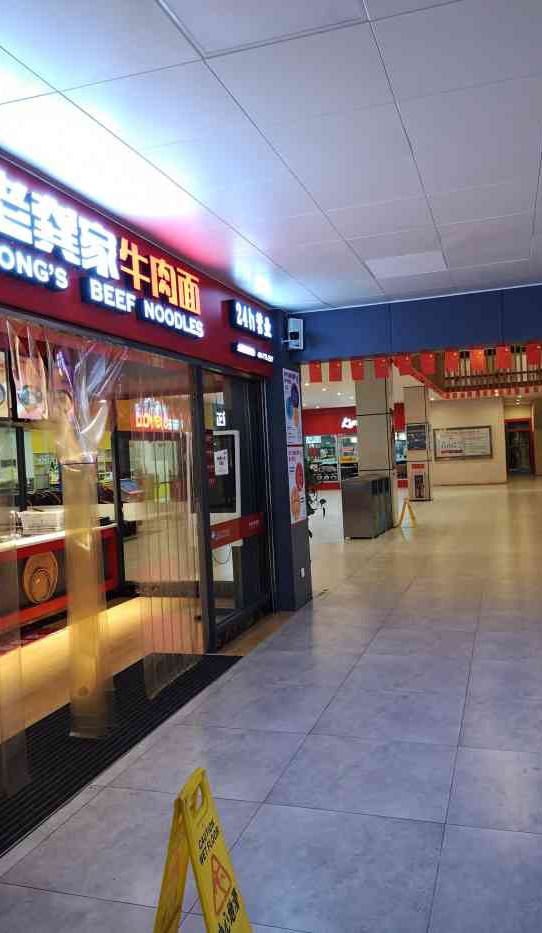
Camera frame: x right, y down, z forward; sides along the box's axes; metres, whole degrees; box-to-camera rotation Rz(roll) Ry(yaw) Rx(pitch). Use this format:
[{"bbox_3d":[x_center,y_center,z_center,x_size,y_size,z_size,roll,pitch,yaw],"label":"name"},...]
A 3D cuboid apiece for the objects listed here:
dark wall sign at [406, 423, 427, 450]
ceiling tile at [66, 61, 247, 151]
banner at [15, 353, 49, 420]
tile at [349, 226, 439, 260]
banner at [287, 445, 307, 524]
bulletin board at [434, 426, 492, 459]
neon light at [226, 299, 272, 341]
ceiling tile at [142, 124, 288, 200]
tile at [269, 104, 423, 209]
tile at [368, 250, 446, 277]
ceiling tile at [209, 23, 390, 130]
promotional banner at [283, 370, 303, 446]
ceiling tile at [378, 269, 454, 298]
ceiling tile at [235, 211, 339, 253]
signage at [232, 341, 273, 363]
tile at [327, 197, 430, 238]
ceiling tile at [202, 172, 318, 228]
[{"bbox_3d":[4.167,-0.819,20.774,0.515,0.699,0.030,-2,1,18],"label":"dark wall sign"},{"bbox_3d":[-0.435,-1.465,2.981,0.590,0.020,0.590,-2,1,18],"label":"ceiling tile"},{"bbox_3d":[-2.258,-0.746,6.912,0.020,0.591,0.425,-2,1,18],"label":"banner"},{"bbox_3d":[0.870,-1.556,5.081,0.590,0.020,0.590,-2,1,18],"label":"tile"},{"bbox_3d":[0.275,0.184,7.425,0.015,0.750,0.560,-2,1,18],"label":"banner"},{"bbox_3d":[7.280,-0.856,27.611,2.097,1.201,0.050,-2,1,18],"label":"bulletin board"},{"bbox_3d":[-0.168,-1.280,6.518,0.060,0.255,0.980,-2,1,18],"label":"neon light"},{"bbox_3d":[-0.242,-1.483,3.545,0.600,0.030,0.600,-2,1,18],"label":"ceiling tile"},{"bbox_3d":[0.411,-1.514,3.654,0.590,0.020,1.180,-2,1,18],"label":"tile"},{"bbox_3d":[1.063,-1.586,5.655,0.600,0.030,0.600,-2,1,18],"label":"tile"},{"bbox_3d":[0.138,-1.487,2.788,0.600,0.030,0.600,-2,1,18],"label":"ceiling tile"},{"bbox_3d":[0.237,-0.595,7.404,0.015,0.740,0.560,-2,1,18],"label":"promotional banner"},{"bbox_3d":[1.248,-1.606,6.228,0.600,0.030,0.600,-2,1,18],"label":"ceiling tile"},{"bbox_3d":[0.116,-1.516,4.694,0.590,0.020,0.590,-2,1,18],"label":"ceiling tile"},{"bbox_3d":[-0.154,-1.008,6.533,0.055,0.090,1.000,-2,1,18],"label":"signage"},{"bbox_3d":[0.687,-1.539,4.510,0.590,0.020,0.590,-2,1,18],"label":"tile"},{"bbox_3d":[-0.057,-1.502,4.118,0.600,0.030,0.600,-2,1,18],"label":"ceiling tile"}]

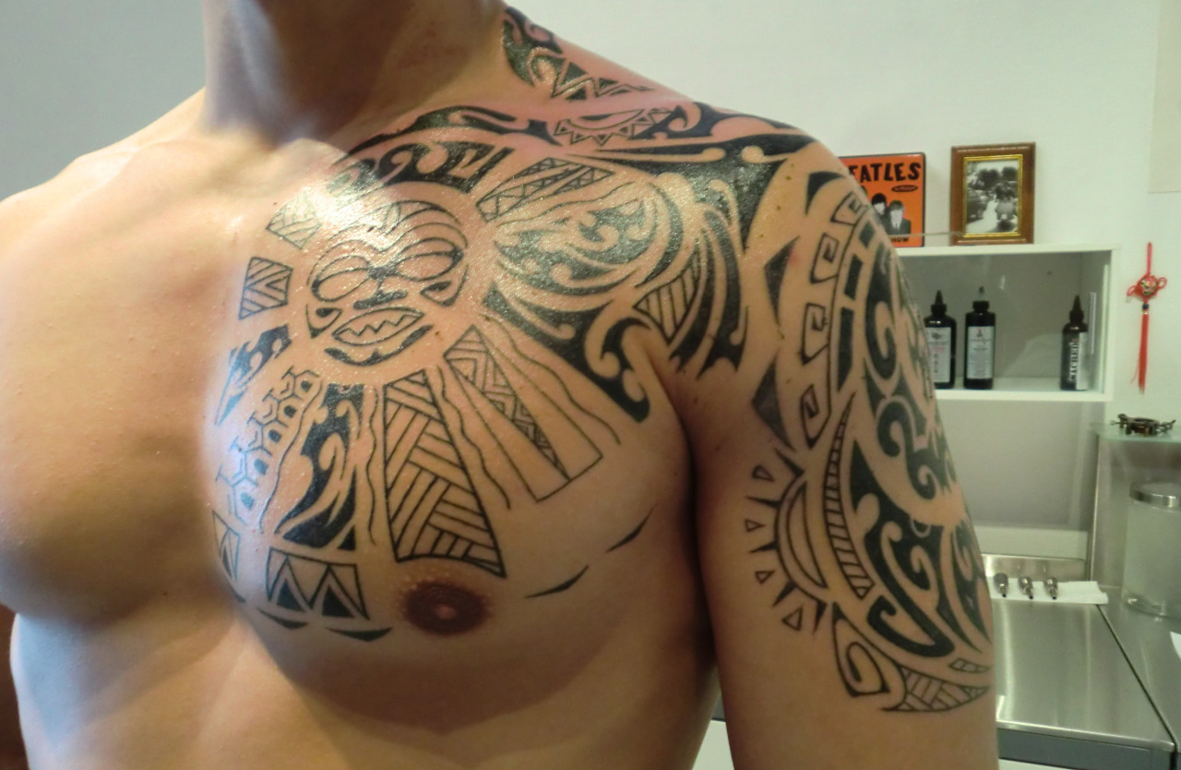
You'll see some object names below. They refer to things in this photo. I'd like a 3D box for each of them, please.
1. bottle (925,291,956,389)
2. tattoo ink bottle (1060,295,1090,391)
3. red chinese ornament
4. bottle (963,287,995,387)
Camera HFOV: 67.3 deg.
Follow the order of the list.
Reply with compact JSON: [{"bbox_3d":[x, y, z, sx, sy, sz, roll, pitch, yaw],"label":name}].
[{"bbox_3d":[0.680,-0.089,1.725,0.059,0.187,0.059,1,10,20],"label":"bottle"},{"bbox_3d":[0.904,-0.080,1.650,0.048,0.175,0.048,2,10,25],"label":"tattoo ink bottle"},{"bbox_3d":[1.073,-0.129,1.707,0.066,0.288,0.025,1,9,19],"label":"red chinese ornament"},{"bbox_3d":[0.748,-0.090,1.700,0.054,0.193,0.054,1,10,22],"label":"bottle"}]

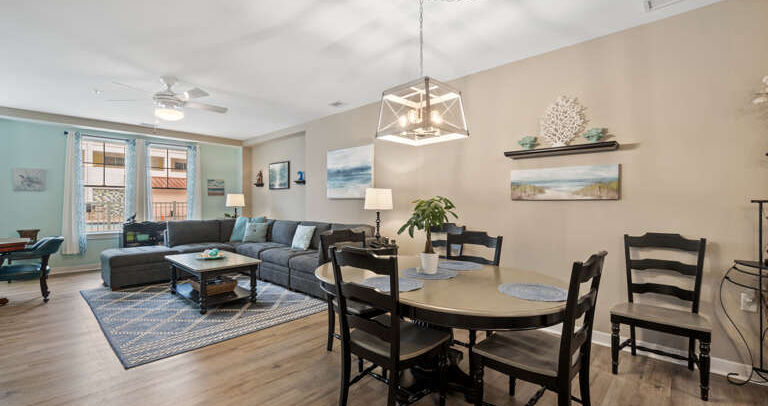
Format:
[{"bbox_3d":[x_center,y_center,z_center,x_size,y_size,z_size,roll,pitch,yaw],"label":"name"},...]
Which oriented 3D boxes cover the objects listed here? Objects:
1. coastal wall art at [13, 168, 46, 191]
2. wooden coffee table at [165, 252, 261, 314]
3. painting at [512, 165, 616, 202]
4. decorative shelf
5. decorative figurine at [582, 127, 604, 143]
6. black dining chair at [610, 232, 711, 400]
[{"bbox_3d":[-5.878,-0.385,5.306,0.030,0.379,0.373,0,0,42],"label":"coastal wall art"},{"bbox_3d":[-2.273,1.003,4.257,1.376,0.506,0.769,0,0,42],"label":"wooden coffee table"},{"bbox_3d":[1.696,-0.179,3.087,0.925,0.310,0.035,1,1,44],"label":"painting"},{"bbox_3d":[1.655,-0.491,3.074,0.955,0.068,0.110,1,1,44],"label":"decorative shelf"},{"bbox_3d":[1.844,-0.580,2.816,0.147,0.147,0.091,0,0,42],"label":"decorative figurine"},{"bbox_3d":[2.030,0.746,2.351,0.515,1.005,0.545,1,1,44],"label":"black dining chair"}]

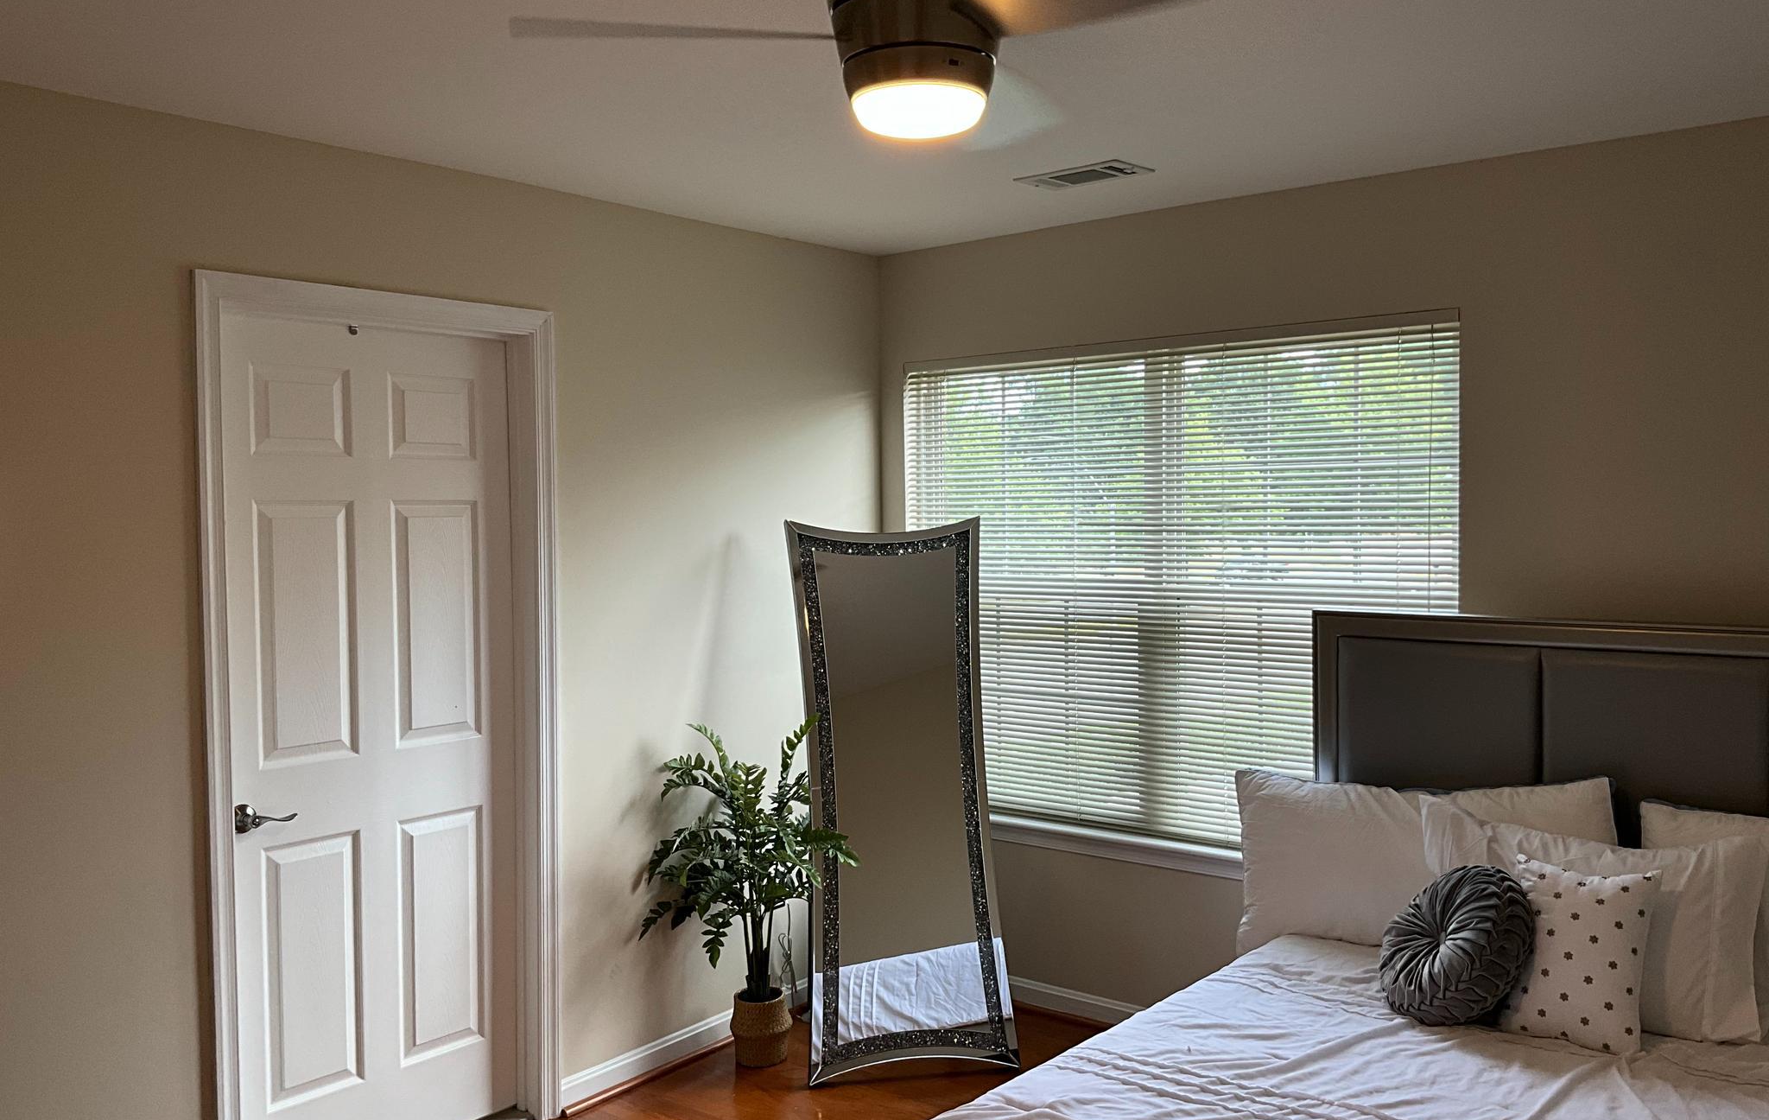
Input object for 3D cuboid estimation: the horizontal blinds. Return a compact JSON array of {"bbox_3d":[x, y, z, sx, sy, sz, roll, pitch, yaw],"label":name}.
[{"bbox_3d":[0.778,0.095,4.314,1.775,1.427,0.060,1,2,40],"label":"horizontal blinds"}]

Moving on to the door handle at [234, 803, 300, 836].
[{"bbox_3d":[-1.406,0.586,3.355,0.065,0.067,0.140,1,2,40],"label":"door handle"}]

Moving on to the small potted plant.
[{"bbox_3d":[-0.338,0.953,4.183,0.460,1.000,0.620,1,2,40],"label":"small potted plant"}]

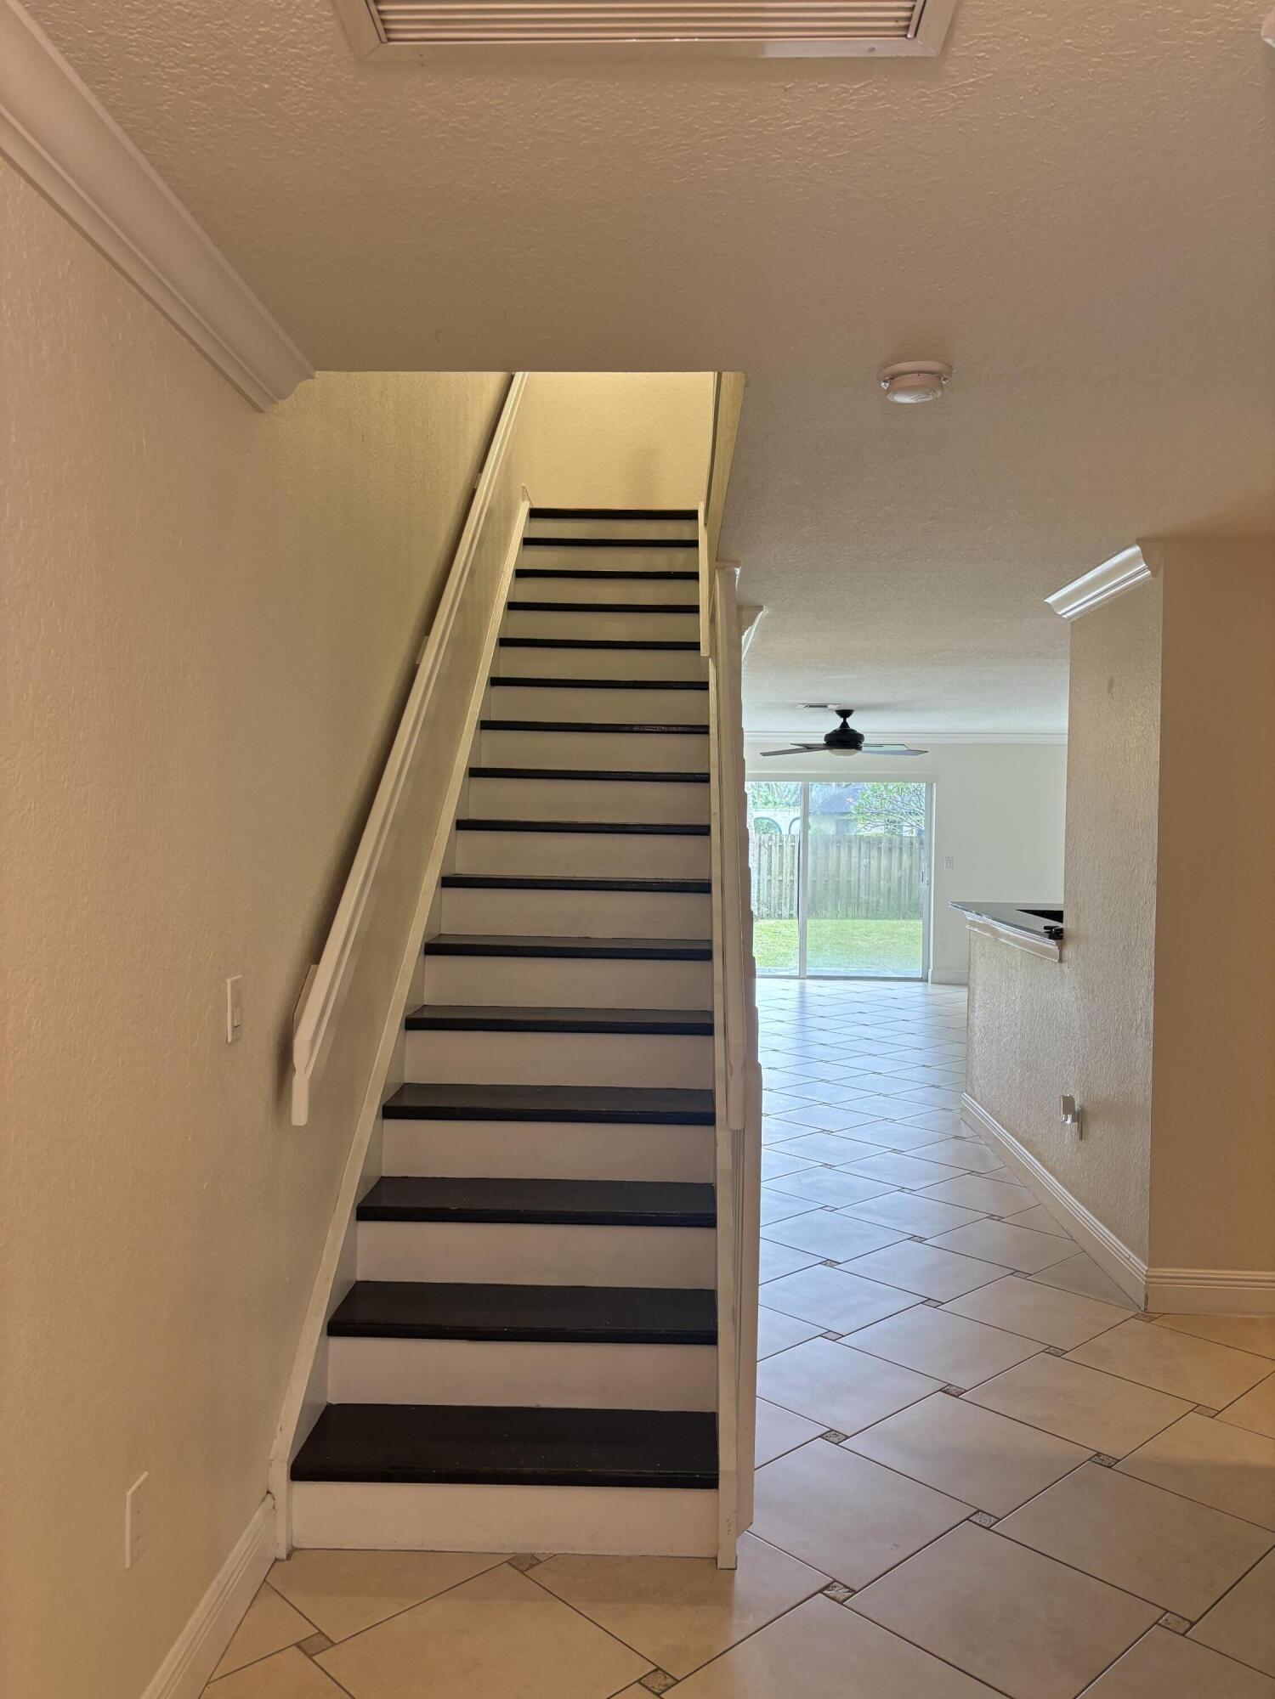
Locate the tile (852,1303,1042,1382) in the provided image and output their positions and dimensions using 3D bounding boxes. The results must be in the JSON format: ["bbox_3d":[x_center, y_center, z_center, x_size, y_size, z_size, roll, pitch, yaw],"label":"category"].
[{"bbox_3d":[0.901,1.467,3.770,0.448,0.010,0.448,0,2,-43],"label":"tile"}]

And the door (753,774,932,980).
[{"bbox_3d":[1.704,0.293,12.810,2.520,2.030,0.100,1,1,2],"label":"door"}]

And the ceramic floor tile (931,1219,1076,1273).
[{"bbox_3d":[1.345,1.445,4.638,0.448,0.012,0.448,0,2,-43],"label":"ceramic floor tile"}]

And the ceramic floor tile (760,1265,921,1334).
[{"bbox_3d":[0.637,1.472,4.186,0.454,0.010,0.454,0,2,-43],"label":"ceramic floor tile"}]

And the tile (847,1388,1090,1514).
[{"bbox_3d":[0.805,1.467,3.107,0.448,0.012,0.448,0,2,-43],"label":"tile"}]

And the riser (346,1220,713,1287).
[{"bbox_3d":[-0.253,1.012,3.203,0.894,0.156,0.022,1,1,2],"label":"riser"}]

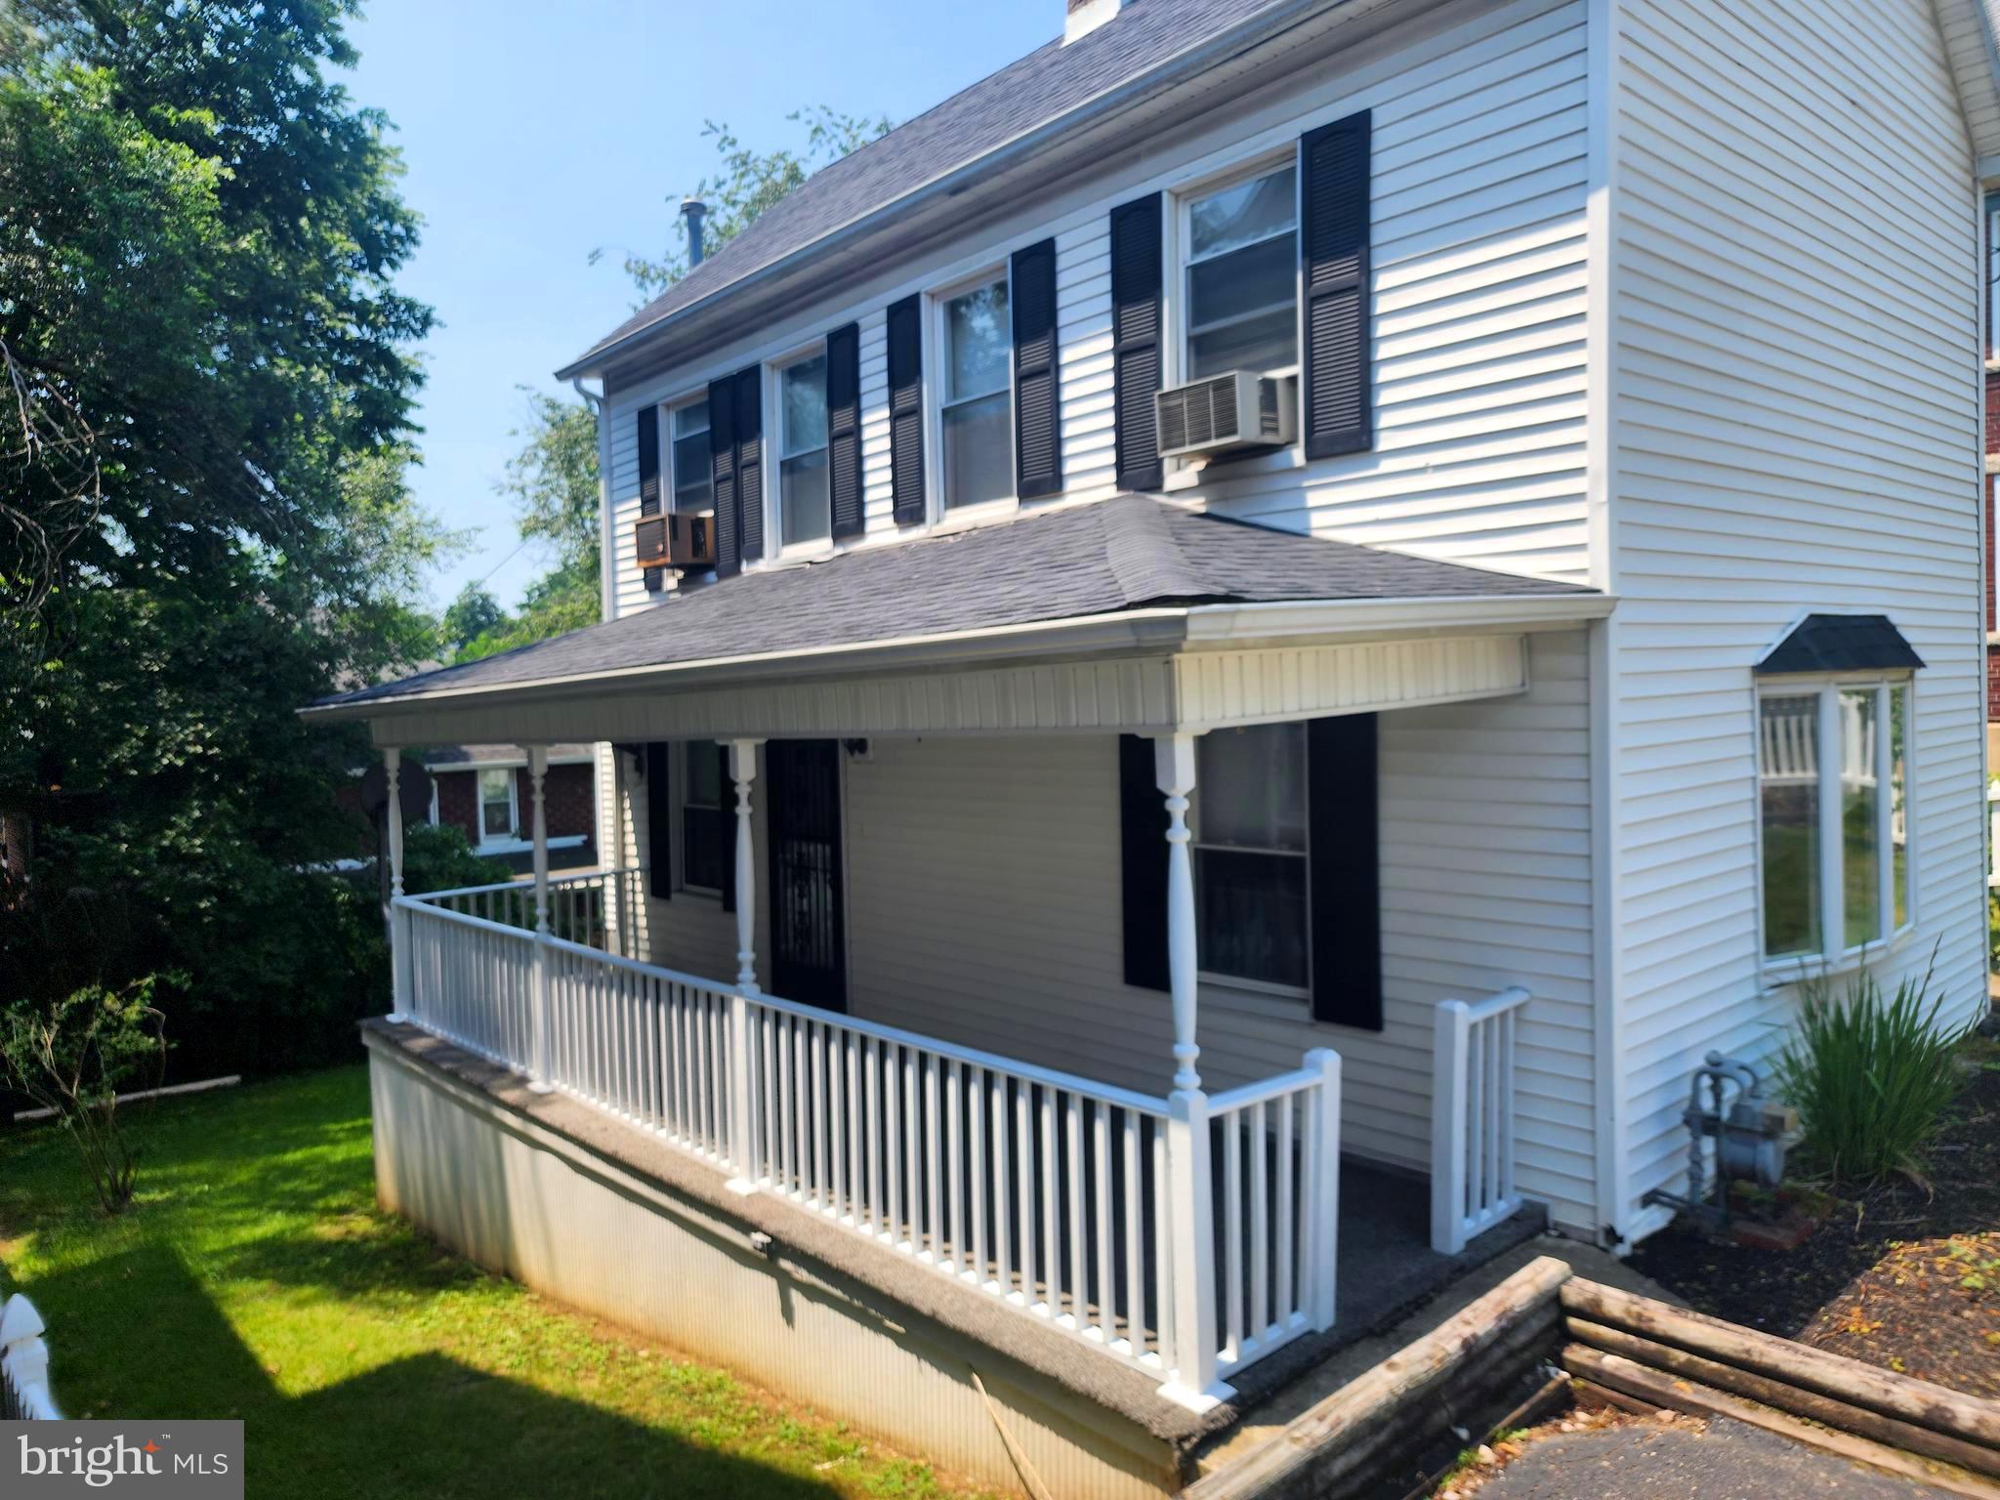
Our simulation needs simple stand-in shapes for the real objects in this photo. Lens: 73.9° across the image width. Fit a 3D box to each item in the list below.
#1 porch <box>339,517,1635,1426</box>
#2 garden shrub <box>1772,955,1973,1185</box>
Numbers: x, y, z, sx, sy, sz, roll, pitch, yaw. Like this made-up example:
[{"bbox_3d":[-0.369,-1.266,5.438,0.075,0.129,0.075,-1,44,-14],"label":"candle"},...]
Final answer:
[{"bbox_3d":[-1.460,0.420,7.840,2.550,3.450,9.000,-5,3,-41],"label":"porch"},{"bbox_3d":[3.920,1.450,5.980,0.850,1.020,0.880,-5,3,-41],"label":"garden shrub"}]

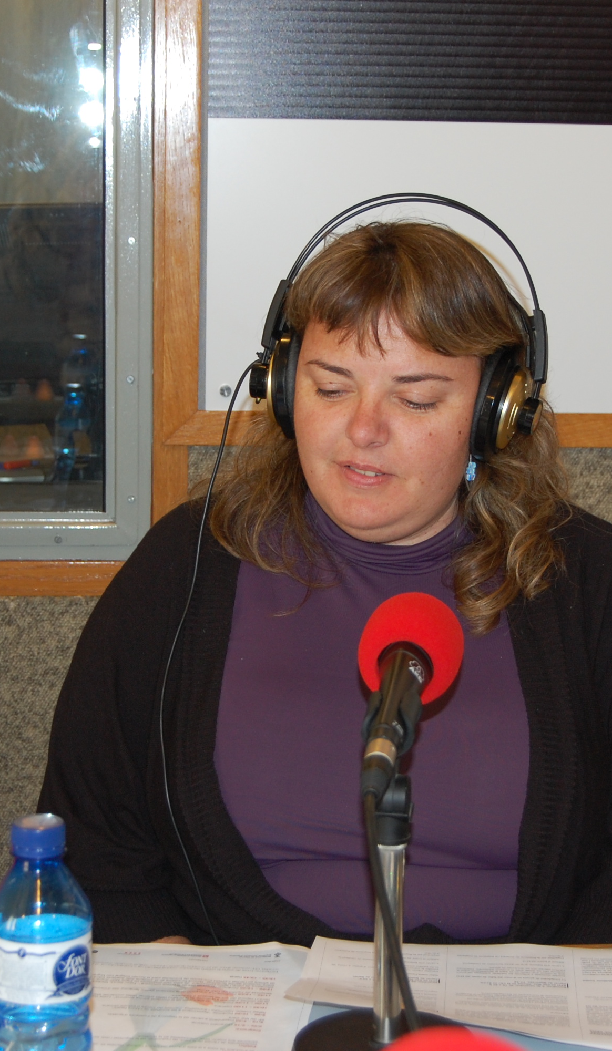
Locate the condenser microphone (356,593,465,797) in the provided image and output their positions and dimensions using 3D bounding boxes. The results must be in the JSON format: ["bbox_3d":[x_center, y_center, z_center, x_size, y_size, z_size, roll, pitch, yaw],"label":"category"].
[{"bbox_3d":[0.061,0.115,1.515,0.070,0.070,0.216,2,30,11],"label":"condenser microphone"}]

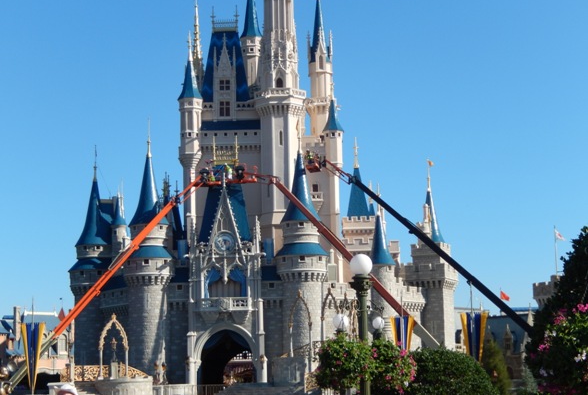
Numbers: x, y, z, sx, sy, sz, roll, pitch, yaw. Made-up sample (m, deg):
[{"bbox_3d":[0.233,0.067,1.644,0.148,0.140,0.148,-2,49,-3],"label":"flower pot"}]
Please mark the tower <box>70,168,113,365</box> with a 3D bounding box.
[{"bbox_3d":[-19.127,6.485,118.000,4.187,19.401,4.187,-1,-9,-1],"label":"tower"}]

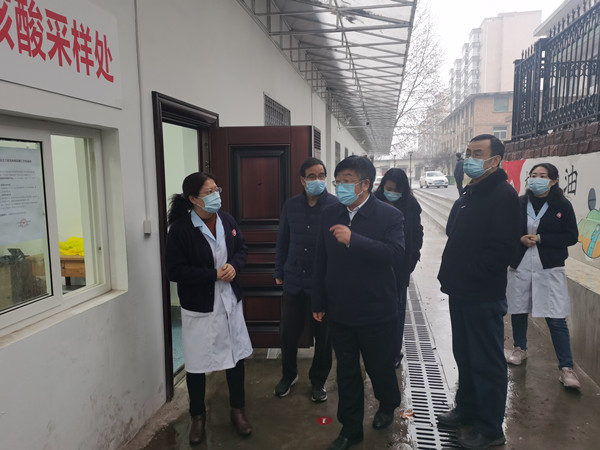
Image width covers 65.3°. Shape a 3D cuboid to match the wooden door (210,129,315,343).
[{"bbox_3d":[-0.308,0.131,4.105,0.845,1.945,0.070,-1,6,0],"label":"wooden door"}]

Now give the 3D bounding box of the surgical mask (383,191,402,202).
[{"bbox_3d":[0.736,-0.223,3.703,0.150,0.110,0.080,1,20,20],"label":"surgical mask"}]

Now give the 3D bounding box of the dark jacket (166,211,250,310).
[{"bbox_3d":[-0.546,0.201,2.732,0.470,0.573,0.330,-5,8,-37],"label":"dark jacket"}]

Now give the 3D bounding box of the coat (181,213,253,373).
[{"bbox_3d":[-0.519,0.391,2.777,0.440,0.943,0.330,-5,8,-37],"label":"coat"}]

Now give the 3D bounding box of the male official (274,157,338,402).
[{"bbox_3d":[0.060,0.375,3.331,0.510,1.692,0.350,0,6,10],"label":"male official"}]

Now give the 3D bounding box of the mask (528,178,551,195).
[{"bbox_3d":[1.786,-0.283,3.483,0.150,0.115,0.085,4,8,40],"label":"mask"}]

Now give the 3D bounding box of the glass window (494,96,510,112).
[{"bbox_3d":[21.120,-12.620,48.931,1.477,1.551,0.120,0,6,10],"label":"glass window"}]

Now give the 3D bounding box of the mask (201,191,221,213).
[{"bbox_3d":[-0.510,-0.135,2.684,0.085,0.120,0.140,-6,3,27],"label":"mask"}]

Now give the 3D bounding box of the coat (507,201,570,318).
[{"bbox_3d":[1.841,0.255,3.606,0.450,0.888,0.310,3,7,36],"label":"coat"}]

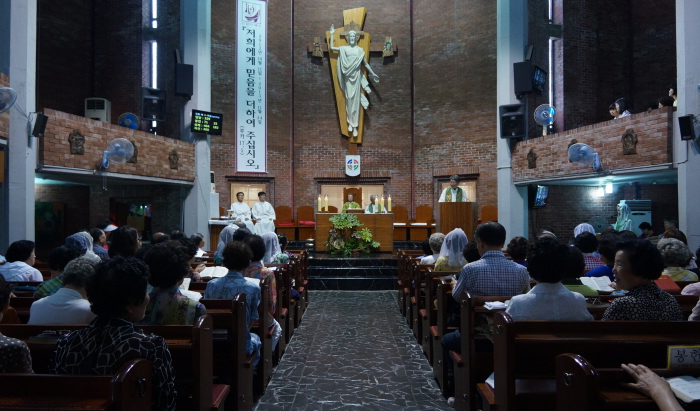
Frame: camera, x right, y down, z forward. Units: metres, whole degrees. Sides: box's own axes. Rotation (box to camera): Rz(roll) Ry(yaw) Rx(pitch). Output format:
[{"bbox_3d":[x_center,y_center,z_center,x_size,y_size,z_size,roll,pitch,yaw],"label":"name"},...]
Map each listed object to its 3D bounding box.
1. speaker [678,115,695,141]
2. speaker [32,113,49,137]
[{"bbox_3d":[4.820,-1.101,7.500,0.170,0.340,0.180,-19,12,-41],"label":"speaker"},{"bbox_3d":[-4.338,-1.125,7.373,0.145,0.310,0.145,17,9,37],"label":"speaker"}]

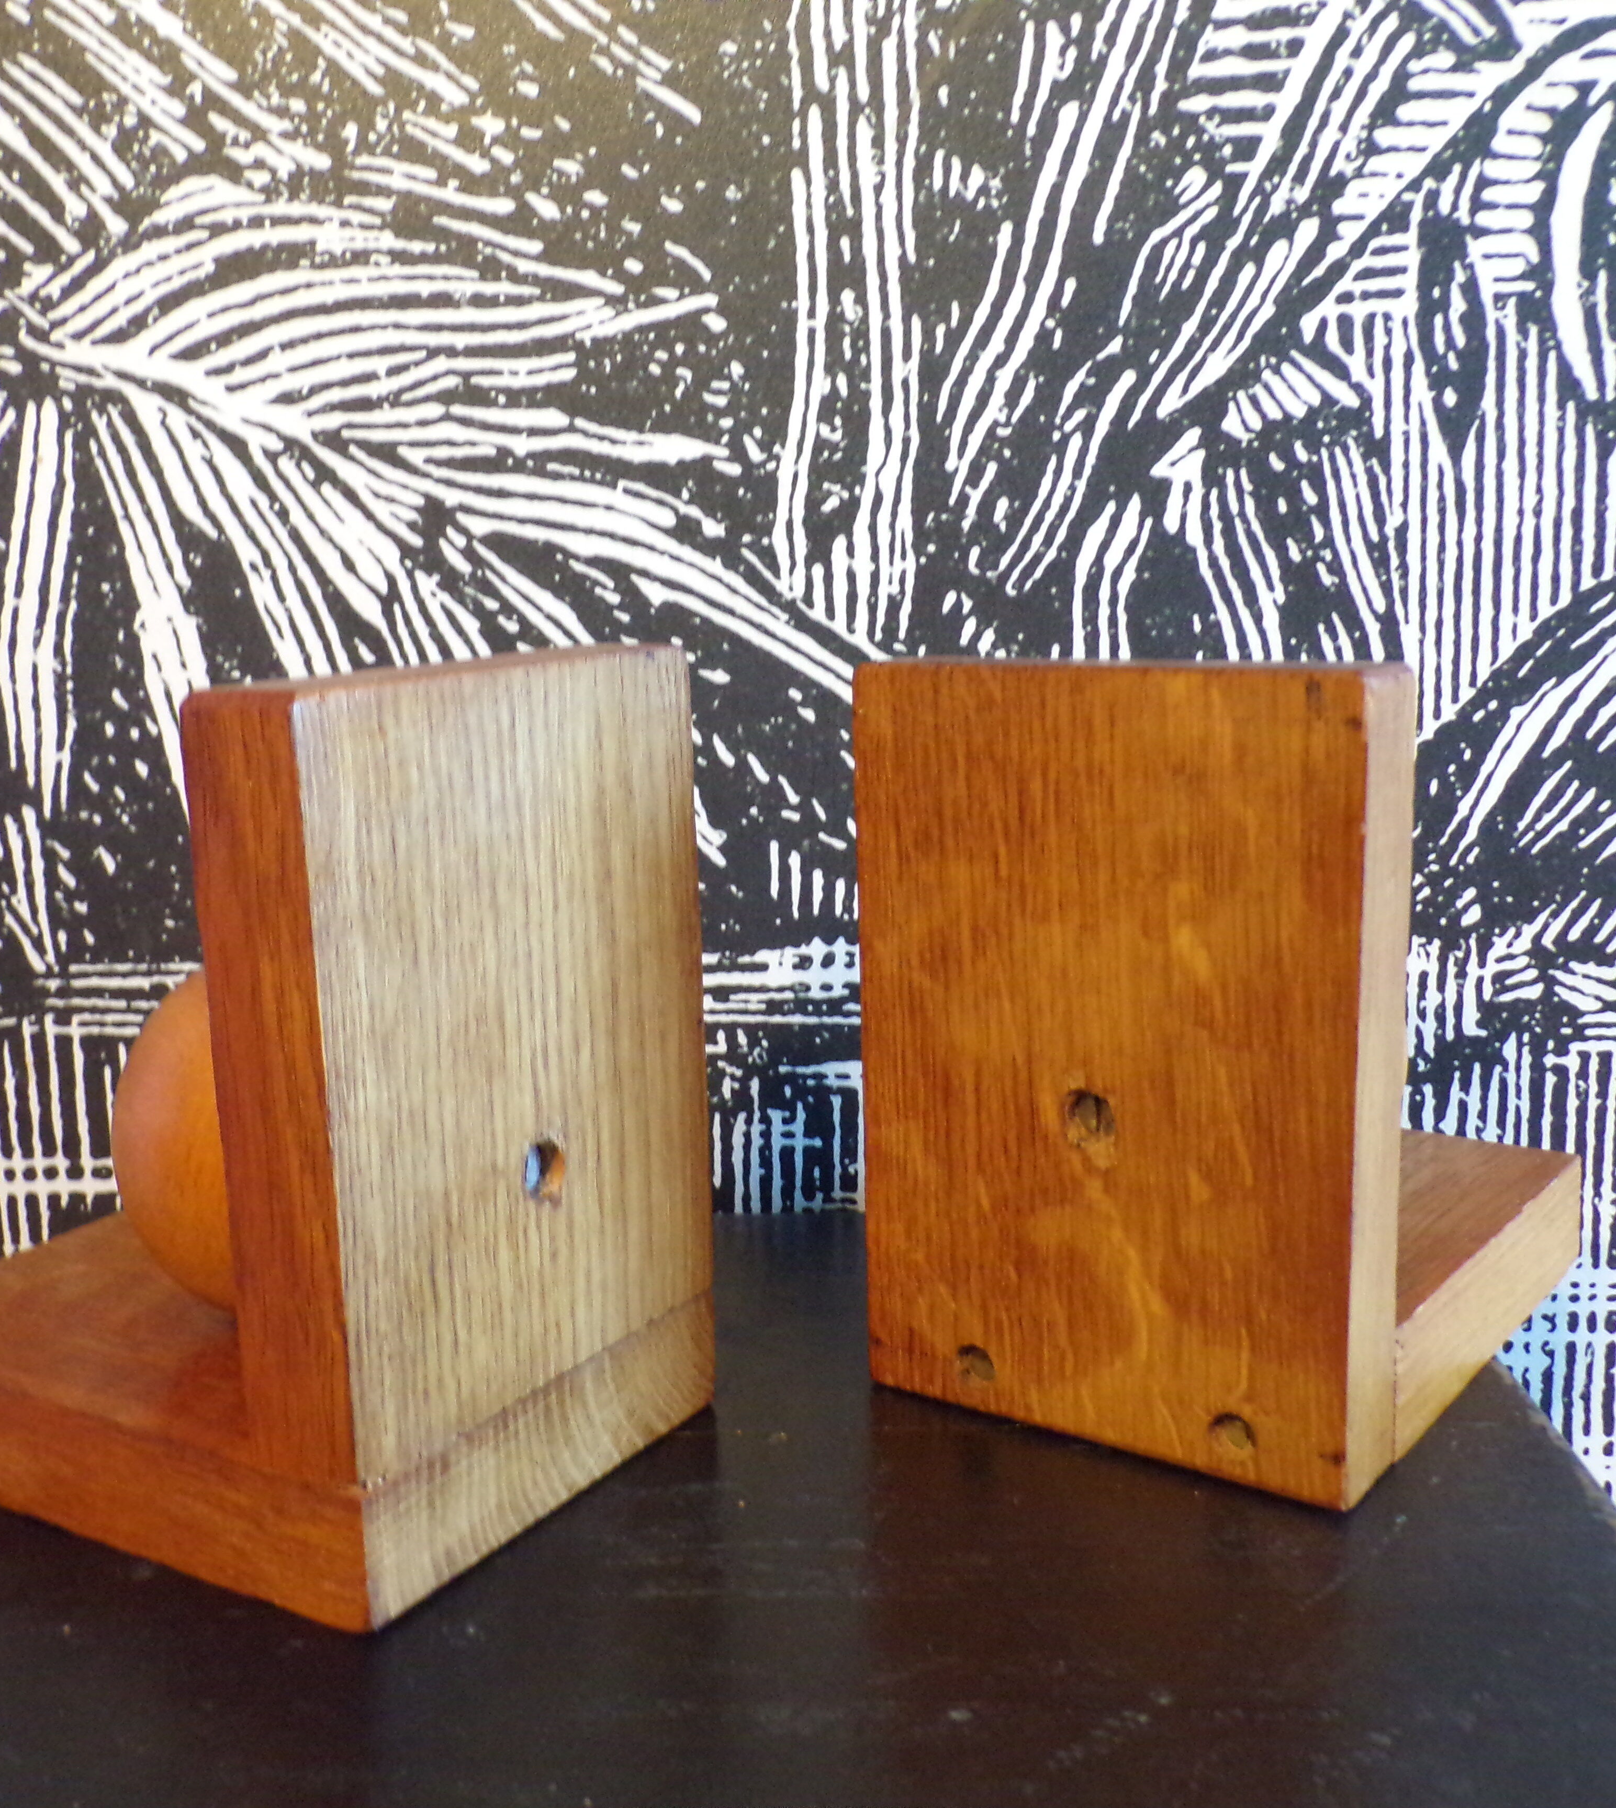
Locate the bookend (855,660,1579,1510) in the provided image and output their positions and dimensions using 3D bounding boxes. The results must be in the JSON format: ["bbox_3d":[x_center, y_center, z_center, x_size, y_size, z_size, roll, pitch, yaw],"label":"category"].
[{"bbox_3d":[0.089,0.018,0.392,0.095,0.138,0.139,5,12,36],"label":"bookend"}]

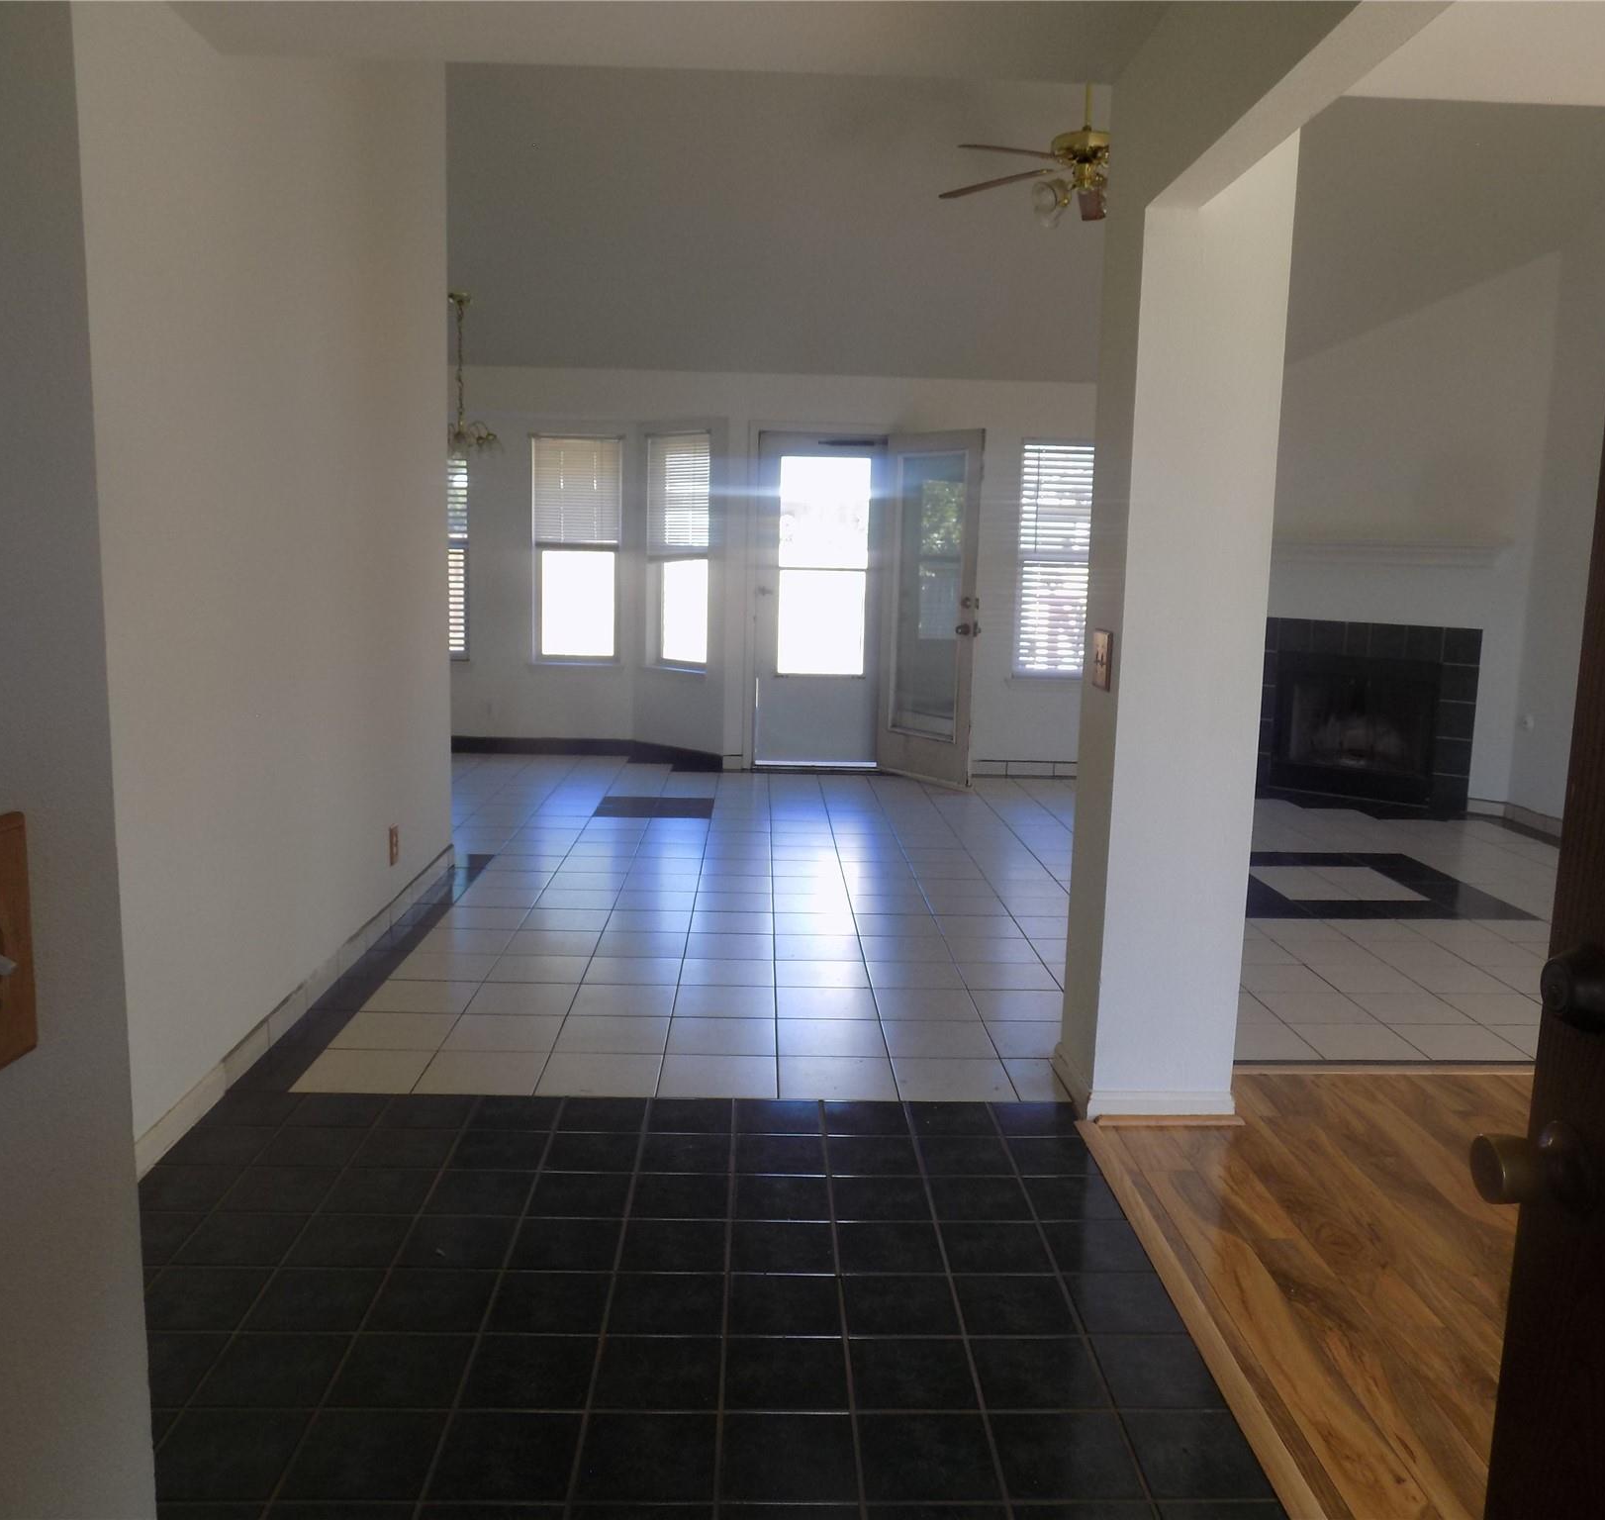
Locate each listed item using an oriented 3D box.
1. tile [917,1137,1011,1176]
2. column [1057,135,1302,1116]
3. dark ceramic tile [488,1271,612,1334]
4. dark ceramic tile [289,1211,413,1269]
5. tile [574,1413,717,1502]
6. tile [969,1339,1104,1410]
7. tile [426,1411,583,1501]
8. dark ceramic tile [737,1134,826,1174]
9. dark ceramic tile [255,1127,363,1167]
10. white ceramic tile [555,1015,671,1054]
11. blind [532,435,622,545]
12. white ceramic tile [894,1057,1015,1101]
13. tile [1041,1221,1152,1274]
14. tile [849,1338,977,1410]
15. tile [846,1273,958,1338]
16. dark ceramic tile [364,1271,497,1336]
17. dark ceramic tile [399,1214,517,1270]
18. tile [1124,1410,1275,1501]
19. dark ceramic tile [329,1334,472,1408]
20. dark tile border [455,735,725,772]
[{"bbox_3d":[0.366,0.903,3.056,0.202,0.010,0.202,1,8,-2],"label":"tile"},{"bbox_3d":[0.897,-0.263,3.270,0.364,2.261,0.319,1,8,-2],"label":"column"},{"bbox_3d":[-0.447,0.970,2.398,0.200,0.010,0.200,1,8,-2],"label":"dark ceramic tile"},{"bbox_3d":[-0.873,0.938,2.613,0.200,0.010,0.200,1,8,-2],"label":"dark ceramic tile"},{"bbox_3d":[-0.228,1.034,1.995,0.200,0.010,0.200,1,8,-2],"label":"tile"},{"bbox_3d":[0.391,1.024,2.240,0.200,0.010,0.200,1,8,-2],"label":"tile"},{"bbox_3d":[-0.437,1.037,2.000,0.202,0.010,0.202,1,8,-2],"label":"tile"},{"bbox_3d":[-0.049,0.896,3.040,0.200,0.010,0.200,1,8,-2],"label":"dark ceramic tile"},{"bbox_3d":[-1.086,0.866,2.991,0.200,0.010,0.200,1,8,-2],"label":"dark ceramic tile"},{"bbox_3d":[-0.529,0.778,3.785,0.301,0.010,0.301,1,8,-2],"label":"white ceramic tile"},{"bbox_3d":[-1.455,-1.745,8.717,0.572,0.720,0.040,1,8,-2],"label":"blind"},{"bbox_3d":[0.388,0.831,3.485,0.297,0.010,0.297,1,8,-2],"label":"white ceramic tile"},{"bbox_3d":[0.576,0.967,2.655,0.182,0.010,0.199,1,8,-2],"label":"tile"},{"bbox_3d":[0.181,1.018,2.225,0.202,0.010,0.202,1,8,-2],"label":"tile"},{"bbox_3d":[0.175,0.981,2.416,0.197,0.010,0.197,1,8,-2],"label":"tile"},{"bbox_3d":[-0.654,0.964,2.388,0.197,0.010,0.197,1,8,-2],"label":"dark ceramic tile"},{"bbox_3d":[-0.660,0.935,2.595,0.200,0.010,0.200,1,8,-2],"label":"dark ceramic tile"},{"bbox_3d":[0.595,1.058,2.037,0.182,0.010,0.199,1,8,-2],"label":"tile"},{"bbox_3d":[-0.646,0.994,2.183,0.197,0.010,0.197,1,8,-2],"label":"dark ceramic tile"},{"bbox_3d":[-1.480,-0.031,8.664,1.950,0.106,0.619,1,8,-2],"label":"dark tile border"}]

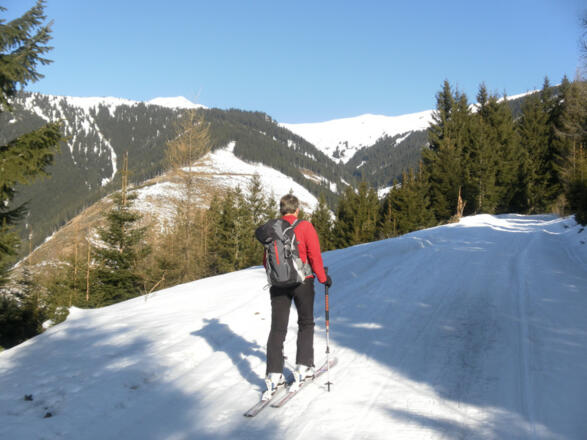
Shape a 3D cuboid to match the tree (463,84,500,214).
[{"bbox_3d":[13.696,-5.036,43.000,2.800,9.500,2.800,1,0,18],"label":"tree"}]

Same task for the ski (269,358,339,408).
[{"bbox_3d":[0.152,1.555,5.800,0.110,0.090,1.650,1,0,21],"label":"ski"}]

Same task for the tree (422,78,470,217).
[{"bbox_3d":[10.313,-4.617,40.000,3.300,9.500,3.300,1,0,14],"label":"tree"}]

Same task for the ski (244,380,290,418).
[{"bbox_3d":[-0.090,1.565,5.580,0.110,0.090,1.650,1,0,18],"label":"ski"}]

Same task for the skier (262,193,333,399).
[{"bbox_3d":[0.040,0.655,5.530,0.590,1.800,0.680,1,0,23],"label":"skier"}]

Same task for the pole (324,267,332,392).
[{"bbox_3d":[0.316,1.005,5.470,0.070,1.160,0.075,-2,-3,20],"label":"pole"}]

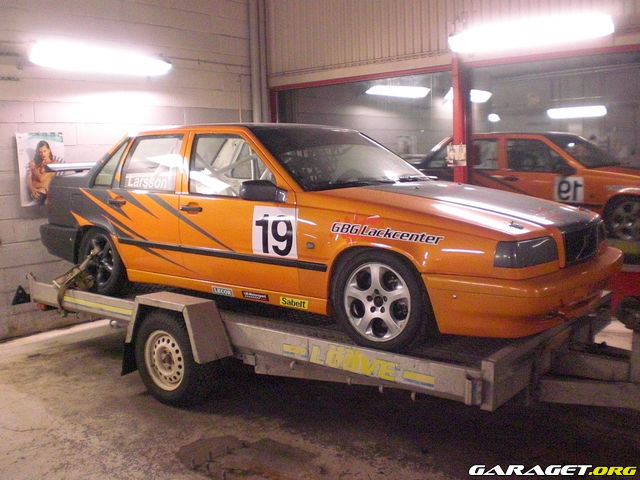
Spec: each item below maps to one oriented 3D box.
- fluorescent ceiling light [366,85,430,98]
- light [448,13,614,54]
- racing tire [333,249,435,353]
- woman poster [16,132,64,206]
[{"bbox_3d":[1.216,-2.267,10.149,0.160,0.110,1.520,5,9,41],"label":"fluorescent ceiling light"},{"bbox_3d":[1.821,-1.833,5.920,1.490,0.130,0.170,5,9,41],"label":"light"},{"bbox_3d":[0.380,0.328,3.726,0.615,0.615,0.210,4,9,38],"label":"racing tire"},{"bbox_3d":[-2.623,-0.673,6.329,0.020,0.690,0.475,5,9,41],"label":"woman poster"}]

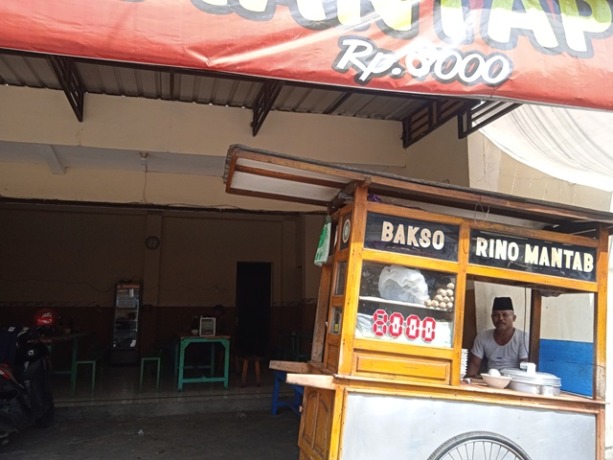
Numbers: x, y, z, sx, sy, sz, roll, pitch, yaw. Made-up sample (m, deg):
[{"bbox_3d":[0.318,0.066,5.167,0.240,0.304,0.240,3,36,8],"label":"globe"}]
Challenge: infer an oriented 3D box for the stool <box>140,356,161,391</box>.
[{"bbox_3d":[-2.139,1.977,6.845,0.260,0.440,0.270,2,-9,-13],"label":"stool"}]

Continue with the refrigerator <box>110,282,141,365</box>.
[{"bbox_3d":[-3.605,1.882,9.990,0.510,1.600,0.520,2,-9,-13],"label":"refrigerator"}]

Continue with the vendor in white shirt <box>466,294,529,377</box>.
[{"bbox_3d":[1.424,1.165,3.513,0.520,1.367,0.620,-1,-9,7],"label":"vendor in white shirt"}]

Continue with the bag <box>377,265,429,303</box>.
[{"bbox_3d":[0.518,0.289,2.650,0.260,0.185,0.220,9,-10,-10],"label":"bag"}]

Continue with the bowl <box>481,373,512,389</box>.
[{"bbox_3d":[1.026,0.817,2.670,0.170,0.072,0.170,7,-10,1],"label":"bowl"}]

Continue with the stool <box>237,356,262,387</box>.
[{"bbox_3d":[-0.830,2.050,7.242,0.320,0.430,0.320,2,-9,-13],"label":"stool"}]

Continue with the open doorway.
[{"bbox_3d":[-1.174,1.783,11.050,0.840,2.120,0.120,2,-9,-13],"label":"open doorway"}]

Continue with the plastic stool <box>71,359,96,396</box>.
[{"bbox_3d":[-2.883,1.928,6.520,0.260,0.430,0.270,2,-9,-13],"label":"plastic stool"}]

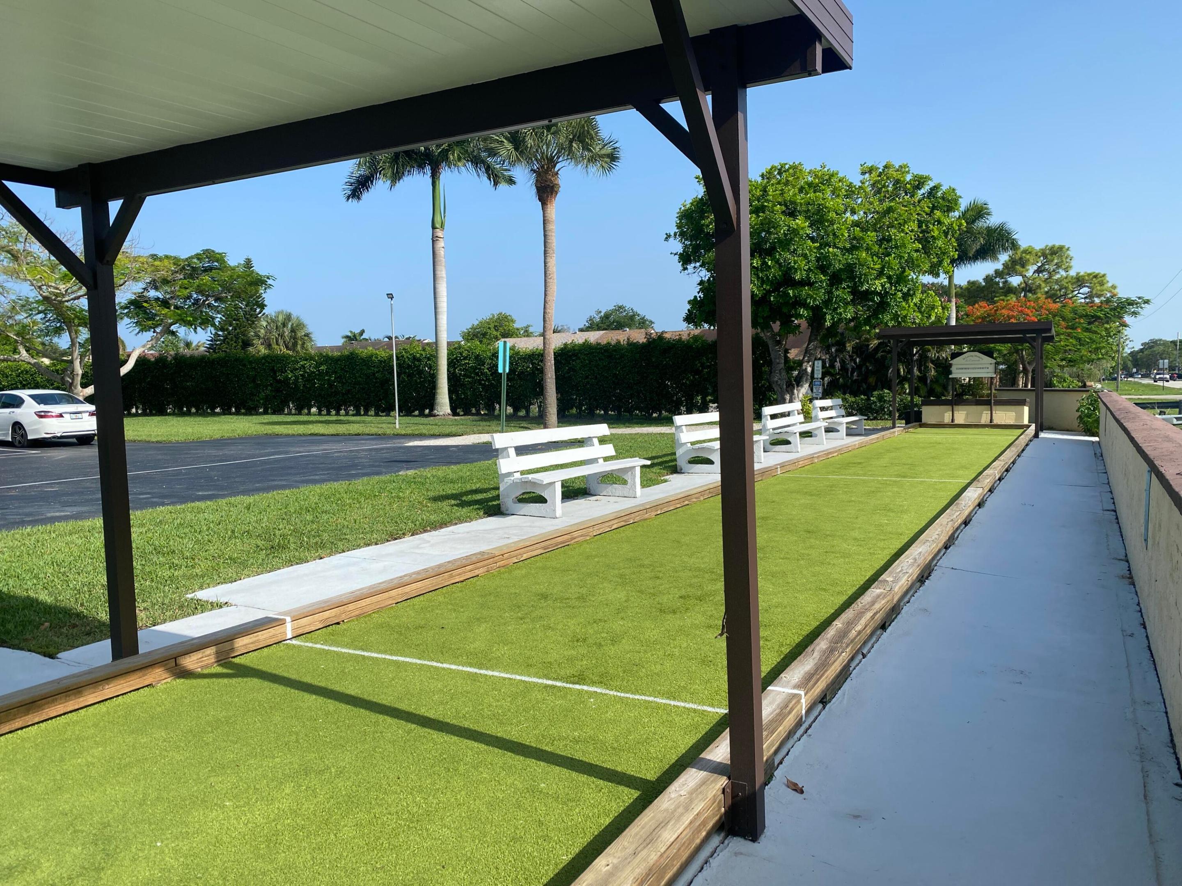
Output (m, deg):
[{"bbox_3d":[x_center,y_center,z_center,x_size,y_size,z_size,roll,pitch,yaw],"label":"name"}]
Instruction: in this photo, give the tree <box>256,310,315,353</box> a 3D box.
[{"bbox_3d":[-16.233,-4.247,47.181,3.600,5.647,3.600,-1,4,0],"label":"tree"}]

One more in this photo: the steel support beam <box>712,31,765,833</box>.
[{"bbox_3d":[0.489,0.006,2.935,0.090,2.641,0.090,0,4,29],"label":"steel support beam"}]

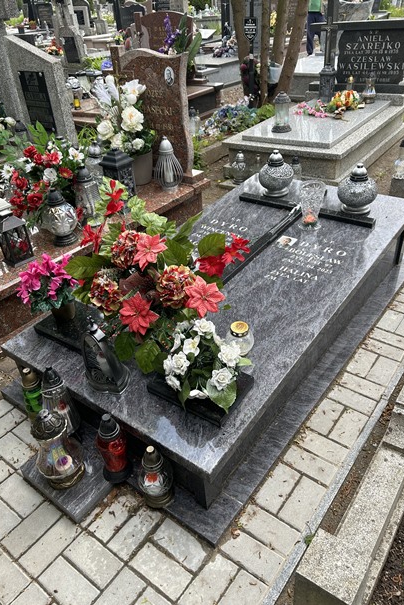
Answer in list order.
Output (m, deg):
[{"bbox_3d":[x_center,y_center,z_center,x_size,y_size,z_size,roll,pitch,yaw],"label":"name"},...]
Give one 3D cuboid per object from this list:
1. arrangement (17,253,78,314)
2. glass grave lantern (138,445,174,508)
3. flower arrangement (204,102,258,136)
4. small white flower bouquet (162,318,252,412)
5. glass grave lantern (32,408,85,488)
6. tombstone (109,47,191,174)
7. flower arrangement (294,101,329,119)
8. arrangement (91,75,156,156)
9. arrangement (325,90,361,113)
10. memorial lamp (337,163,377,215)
[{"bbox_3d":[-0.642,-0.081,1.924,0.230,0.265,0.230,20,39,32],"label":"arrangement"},{"bbox_3d":[-0.160,0.584,1.544,0.117,0.254,0.117,-3,33,2],"label":"glass grave lantern"},{"bbox_3d":[0.344,-2.199,5.417,0.446,0.275,0.902,20,40,32],"label":"flower arrangement"},{"bbox_3d":[0.006,0.210,1.589,0.320,0.240,0.290,20,40,32],"label":"small white flower bouquet"},{"bbox_3d":[-0.514,0.506,1.599,0.172,0.335,0.172,20,40,32],"label":"glass grave lantern"},{"bbox_3d":[-0.366,-1.471,3.466,0.680,0.840,0.120,20,39,32],"label":"tombstone"},{"bbox_3d":[1.276,-2.204,5.186,0.440,0.110,0.380,20,39,32],"label":"flower arrangement"},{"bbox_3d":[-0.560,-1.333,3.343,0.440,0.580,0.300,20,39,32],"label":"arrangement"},{"bbox_3d":[1.606,-2.307,5.192,0.370,0.190,0.300,20,39,32],"label":"arrangement"},{"bbox_3d":[0.902,-0.671,2.640,0.230,0.269,0.230,19,43,33],"label":"memorial lamp"}]

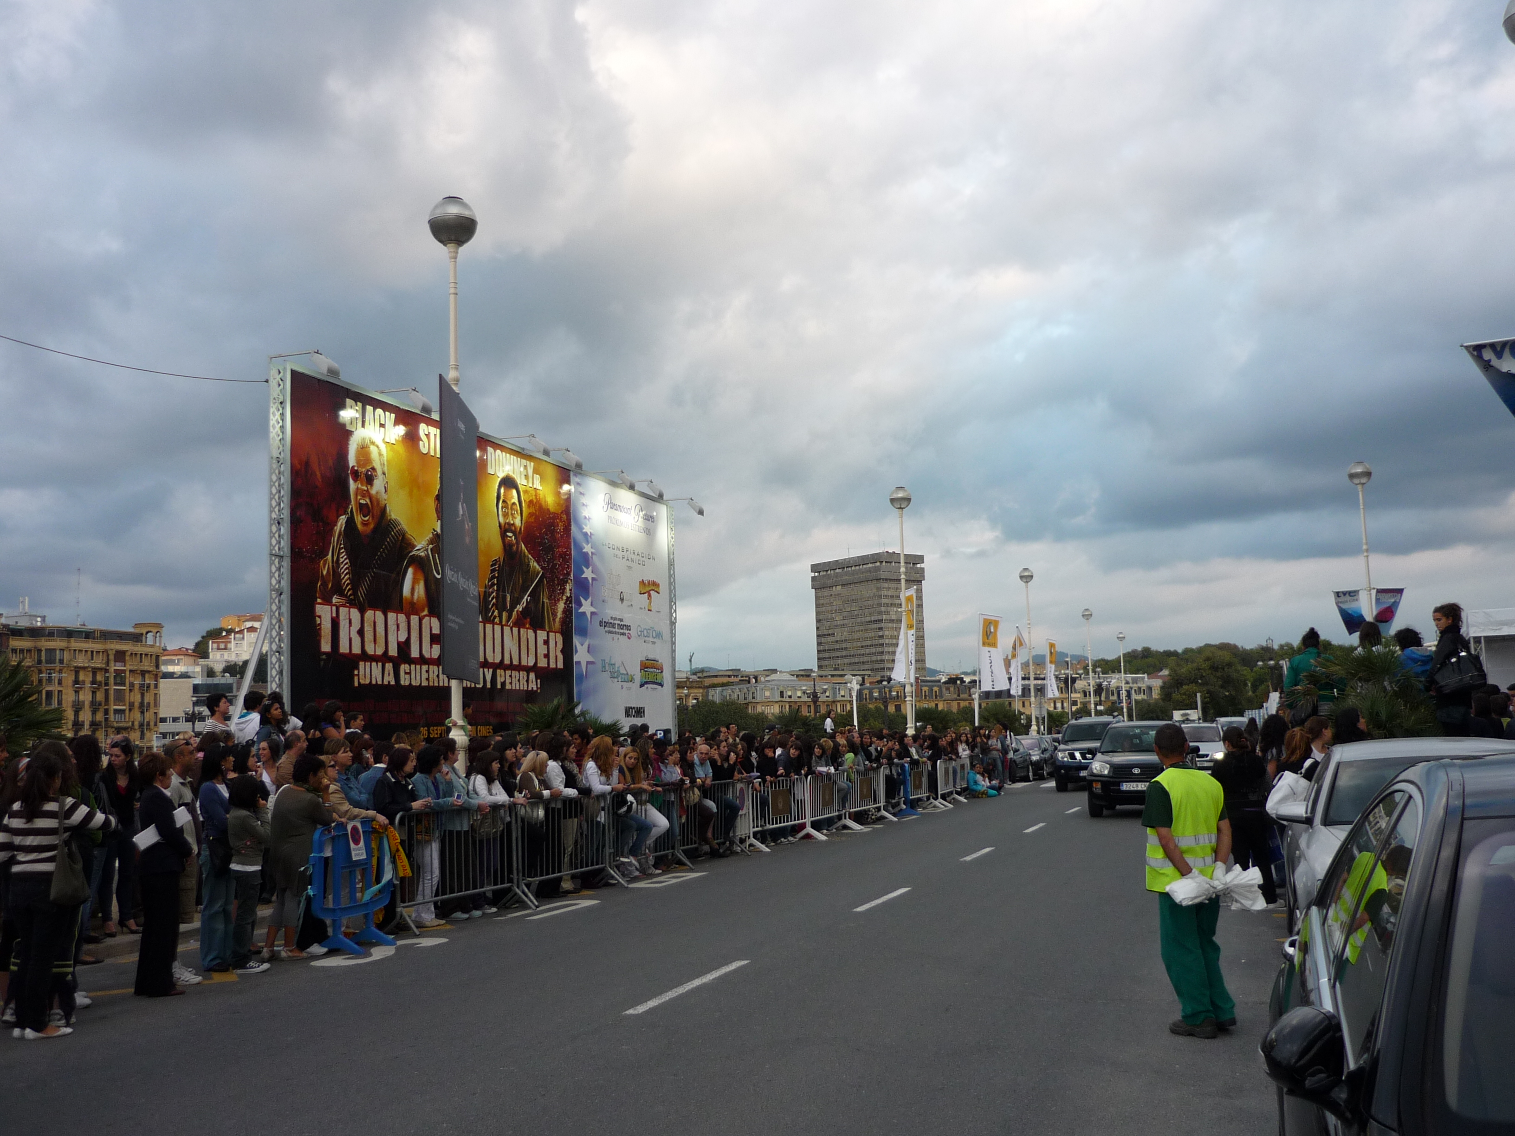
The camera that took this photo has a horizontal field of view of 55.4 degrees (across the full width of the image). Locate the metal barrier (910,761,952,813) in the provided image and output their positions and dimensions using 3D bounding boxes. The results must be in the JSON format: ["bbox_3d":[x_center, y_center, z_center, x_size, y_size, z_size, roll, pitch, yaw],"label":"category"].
[{"bbox_3d":[3.537,4.680,30.795,0.550,1.020,2.100,-5,-7,19],"label":"metal barrier"}]

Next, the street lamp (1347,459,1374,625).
[{"bbox_3d":[18.348,1.324,43.108,0.660,9.115,0.660,-4,-7,19],"label":"street lamp"}]

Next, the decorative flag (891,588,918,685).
[{"bbox_3d":[4.705,2.149,46.000,0.950,3.050,0.250,-7,-8,35],"label":"decorative flag"}]

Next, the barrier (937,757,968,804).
[{"bbox_3d":[4.346,4.921,33.042,0.550,1.020,2.100,-5,-7,19],"label":"barrier"}]

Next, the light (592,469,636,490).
[{"bbox_3d":[-3.614,-2.250,36.598,1.050,0.500,0.500,-5,-7,19],"label":"light"}]

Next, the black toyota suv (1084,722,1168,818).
[{"bbox_3d":[7.134,3.629,26.550,1.770,1.680,4.150,-4,-7,19],"label":"black toyota suv"}]

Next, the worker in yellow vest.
[{"bbox_3d":[2.324,1.668,7.828,0.520,1.650,0.400,0,-7,-20],"label":"worker in yellow vest"}]

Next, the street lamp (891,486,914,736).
[{"bbox_3d":[4.463,1.995,42.927,0.660,8.970,0.660,-5,-7,19],"label":"street lamp"}]

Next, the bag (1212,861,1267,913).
[{"bbox_3d":[2.505,1.660,7.500,0.270,0.240,0.180,-2,-7,0],"label":"bag"}]

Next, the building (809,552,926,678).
[{"bbox_3d":[46.346,33.632,586.241,24.000,72.000,40.000,3,-9,-39],"label":"building"}]

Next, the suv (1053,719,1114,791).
[{"bbox_3d":[9.339,5.048,39.213,1.860,1.860,4.740,-5,-7,19],"label":"suv"}]

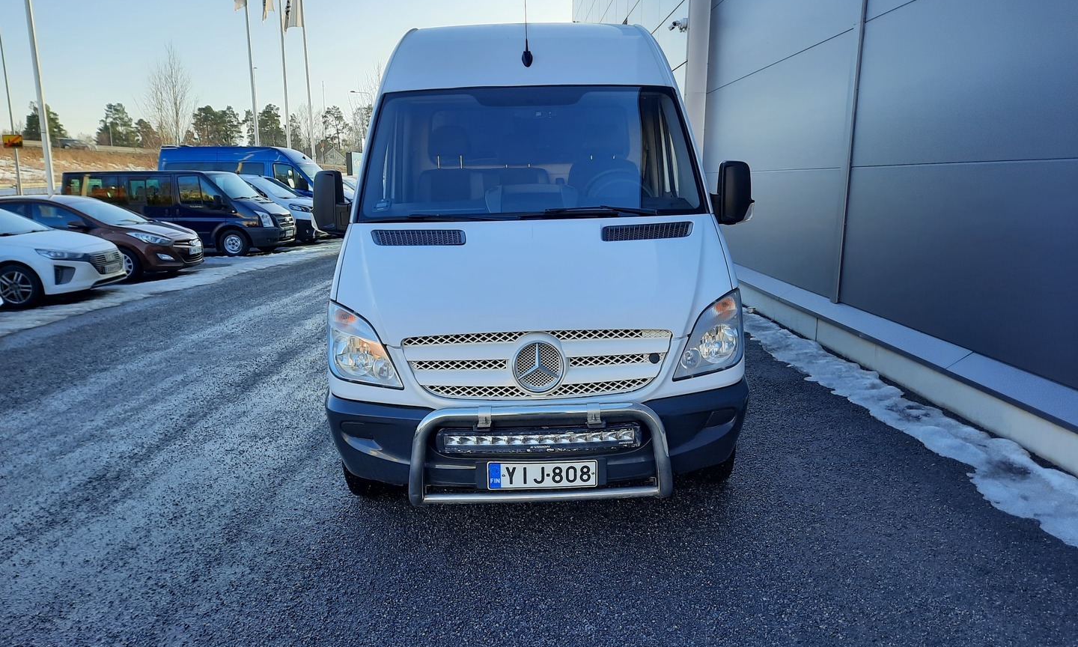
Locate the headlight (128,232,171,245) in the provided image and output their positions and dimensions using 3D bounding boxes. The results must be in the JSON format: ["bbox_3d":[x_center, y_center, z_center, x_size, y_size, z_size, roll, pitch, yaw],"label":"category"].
[{"bbox_3d":[-6.938,-1.525,13.929,0.550,0.200,0.380,0,10,2],"label":"headlight"}]

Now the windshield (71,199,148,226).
[{"bbox_3d":[-7.923,-2.096,14.490,0.750,0.460,1.330,0,10,2],"label":"windshield"}]

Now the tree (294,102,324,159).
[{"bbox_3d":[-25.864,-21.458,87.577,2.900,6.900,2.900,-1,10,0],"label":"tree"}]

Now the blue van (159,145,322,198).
[{"bbox_3d":[-9.030,-4.244,25.153,5.800,2.780,2.020,0,10,2],"label":"blue van"}]

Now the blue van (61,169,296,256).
[{"bbox_3d":[-8.624,-2.717,18.978,4.920,2.000,2.000,0,10,2],"label":"blue van"}]

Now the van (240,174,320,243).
[{"bbox_3d":[-8.651,-3.132,21.453,4.950,1.920,1.950,0,10,2],"label":"van"}]

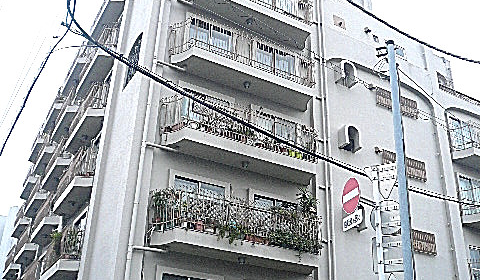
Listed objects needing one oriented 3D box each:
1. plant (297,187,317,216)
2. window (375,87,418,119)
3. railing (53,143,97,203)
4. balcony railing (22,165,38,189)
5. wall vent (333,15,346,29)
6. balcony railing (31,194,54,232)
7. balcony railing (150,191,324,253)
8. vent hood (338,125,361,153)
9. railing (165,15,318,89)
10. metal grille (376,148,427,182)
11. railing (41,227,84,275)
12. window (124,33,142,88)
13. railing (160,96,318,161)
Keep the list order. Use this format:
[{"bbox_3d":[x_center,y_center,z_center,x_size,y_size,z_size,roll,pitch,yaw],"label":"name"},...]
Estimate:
[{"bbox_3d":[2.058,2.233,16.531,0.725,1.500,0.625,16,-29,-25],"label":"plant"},{"bbox_3d":[6.283,-1.441,20.825,2.148,0.864,0.336,16,-30,-25],"label":"window"},{"bbox_3d":[-6.323,1.492,19.851,0.640,1.080,4.050,15,-29,-26],"label":"railing"},{"bbox_3d":[-14.347,2.624,36.063,0.727,1.106,4.422,16,-29,-25],"label":"balcony railing"},{"bbox_3d":[4.074,-4.801,21.053,0.590,0.420,0.120,15,-29,-26],"label":"wall vent"},{"bbox_3d":[-8.824,3.627,24.087,0.876,1.068,4.188,16,-30,-25],"label":"balcony railing"},{"bbox_3d":[0.154,2.506,15.224,5.525,1.150,0.750,16,-29,-25],"label":"balcony railing"},{"bbox_3d":[4.028,-0.064,18.922,0.680,0.820,0.480,15,-29,-26],"label":"vent hood"},{"bbox_3d":[0.304,-2.616,17.268,5.220,1.080,0.972,16,-30,-25],"label":"railing"},{"bbox_3d":[6.316,1.024,19.985,2.280,0.850,0.240,15,-29,-26],"label":"metal grille"},{"bbox_3d":[-6.314,4.195,18.586,0.876,1.068,4.188,16,-30,-25],"label":"railing"},{"bbox_3d":[-3.731,-2.714,18.079,0.120,1.632,1.536,16,-30,-25],"label":"window"},{"bbox_3d":[0.206,-0.104,16.004,5.220,1.092,0.972,16,-30,-25],"label":"railing"}]

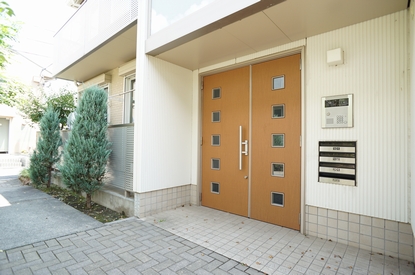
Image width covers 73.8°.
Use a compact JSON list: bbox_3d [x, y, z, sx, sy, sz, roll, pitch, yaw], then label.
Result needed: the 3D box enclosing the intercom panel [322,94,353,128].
[{"bbox_3d":[1.344,-0.261,2.859,0.302,0.332,0.035,-1,-2,45],"label":"intercom panel"}]

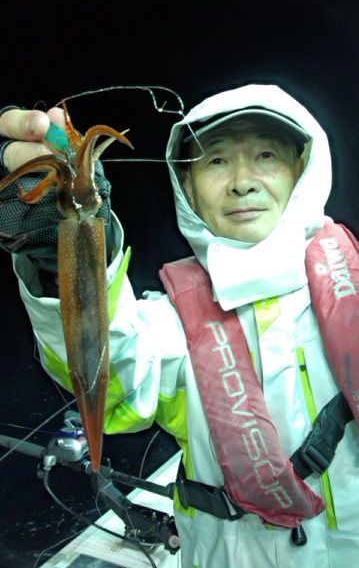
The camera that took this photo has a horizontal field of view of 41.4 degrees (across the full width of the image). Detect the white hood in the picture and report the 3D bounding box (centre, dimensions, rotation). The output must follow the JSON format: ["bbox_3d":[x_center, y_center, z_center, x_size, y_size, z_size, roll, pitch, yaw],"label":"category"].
[{"bbox_3d":[0.110,-0.127,0.720,0.240,0.310,0.270,-4,-2,12],"label":"white hood"}]

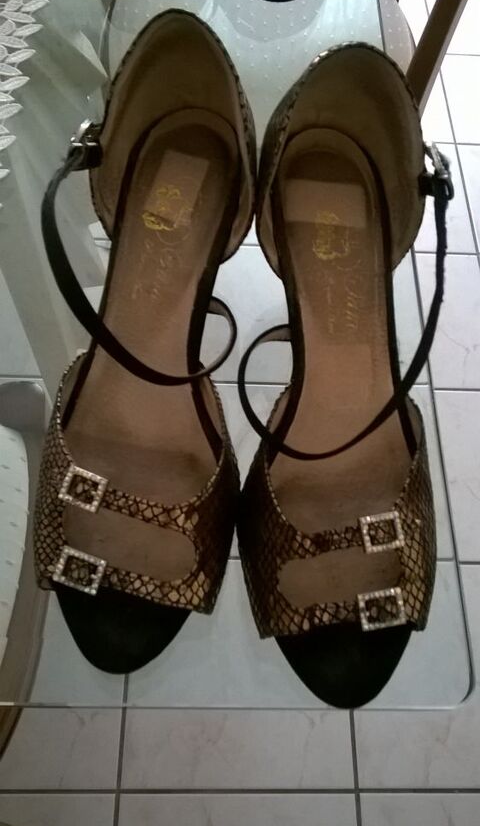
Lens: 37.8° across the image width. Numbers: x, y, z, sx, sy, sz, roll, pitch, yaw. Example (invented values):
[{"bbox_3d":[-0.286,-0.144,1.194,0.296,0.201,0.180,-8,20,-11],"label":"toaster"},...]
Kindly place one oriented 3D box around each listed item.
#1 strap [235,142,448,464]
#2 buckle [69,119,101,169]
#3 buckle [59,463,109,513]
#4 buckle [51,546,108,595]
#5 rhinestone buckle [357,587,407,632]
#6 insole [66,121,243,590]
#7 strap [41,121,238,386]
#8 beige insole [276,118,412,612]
[{"bbox_3d":[0.041,-0.035,0.274,0.084,0.064,0.141,0,61,-3],"label":"strap"},{"bbox_3d":[-0.062,-0.108,0.283,0.005,0.012,0.014,16,60,-17],"label":"buckle"},{"bbox_3d":[-0.059,0.029,0.266,0.017,0.004,0.015,9,70,17],"label":"buckle"},{"bbox_3d":[-0.058,0.057,0.255,0.017,0.004,0.015,7,69,13],"label":"buckle"},{"bbox_3d":[0.051,0.071,0.253,0.017,0.004,0.015,3,67,-14],"label":"rhinestone buckle"},{"bbox_3d":[-0.031,-0.035,0.306,0.072,0.032,0.220,5,70,0],"label":"insole"},{"bbox_3d":[-0.039,-0.050,0.277,0.079,0.062,0.118,5,61,0],"label":"strap"},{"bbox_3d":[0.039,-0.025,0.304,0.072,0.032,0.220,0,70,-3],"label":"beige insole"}]

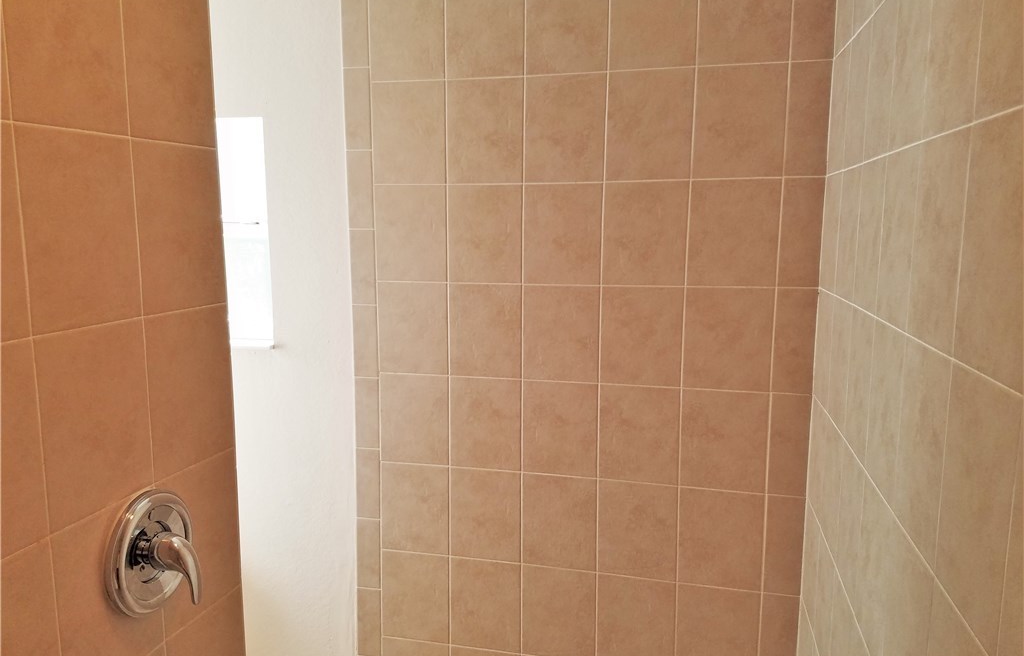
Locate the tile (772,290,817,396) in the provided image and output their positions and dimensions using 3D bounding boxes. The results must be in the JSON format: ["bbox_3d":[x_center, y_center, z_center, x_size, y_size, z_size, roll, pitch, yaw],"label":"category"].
[{"bbox_3d":[0.666,0.032,1.810,0.091,0.249,0.010,2,9,14],"label":"tile"}]

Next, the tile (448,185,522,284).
[{"bbox_3d":[-0.067,-0.238,1.957,0.200,0.250,0.010,2,8,14],"label":"tile"}]

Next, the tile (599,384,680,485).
[{"bbox_3d":[0.320,0.267,1.929,0.200,0.250,0.010,2,8,14],"label":"tile"}]

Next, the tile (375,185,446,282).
[{"bbox_3d":[-0.262,-0.249,2.010,0.200,0.251,0.010,2,8,13],"label":"tile"}]

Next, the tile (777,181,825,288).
[{"bbox_3d":[0.668,-0.218,1.773,0.092,0.250,0.010,2,8,14],"label":"tile"}]

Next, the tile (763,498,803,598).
[{"bbox_3d":[0.670,0.535,1.892,0.093,0.251,0.010,2,8,13],"label":"tile"}]

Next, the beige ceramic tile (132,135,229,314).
[{"bbox_3d":[-0.515,-0.155,1.195,0.010,0.251,0.200,2,8,13],"label":"beige ceramic tile"}]

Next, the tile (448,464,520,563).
[{"bbox_3d":[-0.069,0.505,2.067,0.200,0.251,0.010,2,8,13],"label":"tile"}]

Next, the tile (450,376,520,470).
[{"bbox_3d":[-0.068,0.255,2.048,0.201,0.251,0.009,2,8,14],"label":"tile"}]

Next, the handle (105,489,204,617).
[{"bbox_3d":[-0.501,0.335,1.129,0.080,0.178,0.178,2,8,12],"label":"handle"}]

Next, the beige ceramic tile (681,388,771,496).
[{"bbox_3d":[0.519,0.275,1.879,0.200,0.250,0.010,2,8,14],"label":"beige ceramic tile"}]

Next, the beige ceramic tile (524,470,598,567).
[{"bbox_3d":[0.125,0.507,2.012,0.200,0.250,0.010,2,8,14],"label":"beige ceramic tile"}]

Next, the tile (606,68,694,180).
[{"bbox_3d":[0.328,-0.478,1.823,0.200,0.250,0.010,2,8,14],"label":"tile"}]

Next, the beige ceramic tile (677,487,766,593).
[{"bbox_3d":[0.525,0.530,1.931,0.201,0.252,0.009,2,8,14],"label":"beige ceramic tile"}]

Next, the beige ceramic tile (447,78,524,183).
[{"bbox_3d":[-0.066,-0.495,1.929,0.200,0.251,0.010,2,8,13],"label":"beige ceramic tile"}]

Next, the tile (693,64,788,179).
[{"bbox_3d":[0.526,-0.474,1.773,0.200,0.250,0.010,2,8,14],"label":"tile"}]

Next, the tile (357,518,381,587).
[{"bbox_3d":[-0.401,0.636,2.166,0.072,0.200,0.010,2,8,13],"label":"tile"}]

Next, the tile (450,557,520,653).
[{"bbox_3d":[-0.071,0.761,2.114,0.201,0.252,0.009,2,8,14],"label":"tile"}]

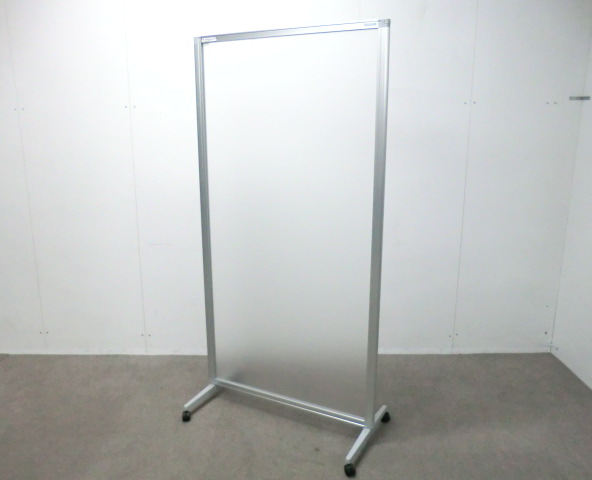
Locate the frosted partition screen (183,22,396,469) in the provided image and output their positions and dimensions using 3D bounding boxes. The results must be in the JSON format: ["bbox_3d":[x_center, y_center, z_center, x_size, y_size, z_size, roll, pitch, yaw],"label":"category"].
[{"bbox_3d":[-0.049,0.014,2.262,0.905,1.800,0.500,6,14,27],"label":"frosted partition screen"}]

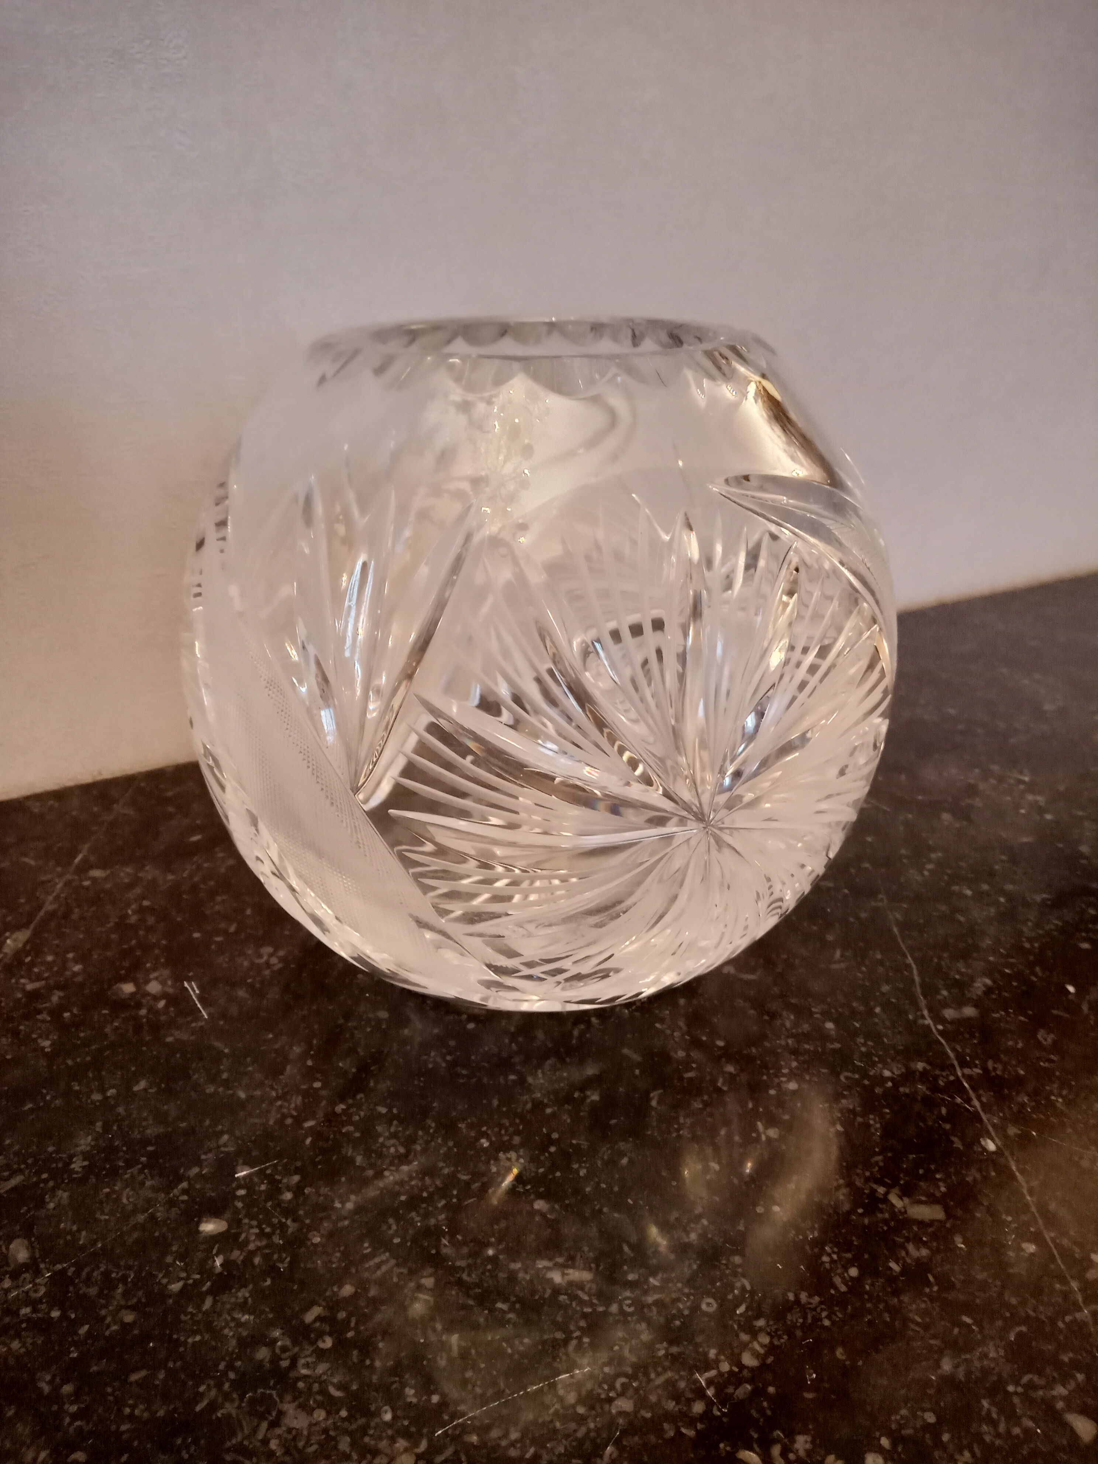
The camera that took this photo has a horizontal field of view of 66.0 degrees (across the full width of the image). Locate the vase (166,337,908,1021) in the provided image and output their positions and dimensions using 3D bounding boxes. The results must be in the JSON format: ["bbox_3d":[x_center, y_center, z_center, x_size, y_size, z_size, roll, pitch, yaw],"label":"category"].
[{"bbox_3d":[-0.003,-0.022,0.249,0.195,0.173,0.195,0,30,0],"label":"vase"}]

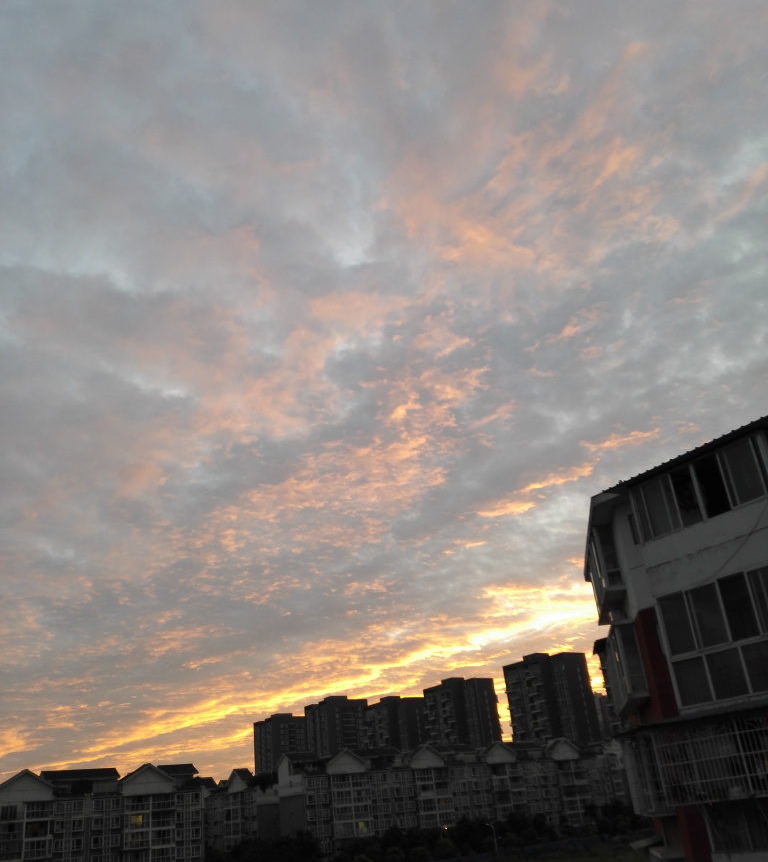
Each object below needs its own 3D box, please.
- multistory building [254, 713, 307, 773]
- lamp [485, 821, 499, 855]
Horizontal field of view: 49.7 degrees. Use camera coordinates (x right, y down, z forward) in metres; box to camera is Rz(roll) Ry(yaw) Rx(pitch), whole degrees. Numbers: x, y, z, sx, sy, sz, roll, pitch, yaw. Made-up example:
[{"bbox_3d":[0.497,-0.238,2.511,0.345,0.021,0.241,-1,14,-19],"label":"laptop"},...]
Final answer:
[{"bbox_3d":[-54.611,190.528,455.472,26.500,66.000,16.500,10,-30,-31],"label":"multistory building"},{"bbox_3d":[19.579,74.499,150.041,0.350,6.300,1.900,15,-32,-37],"label":"lamp"}]

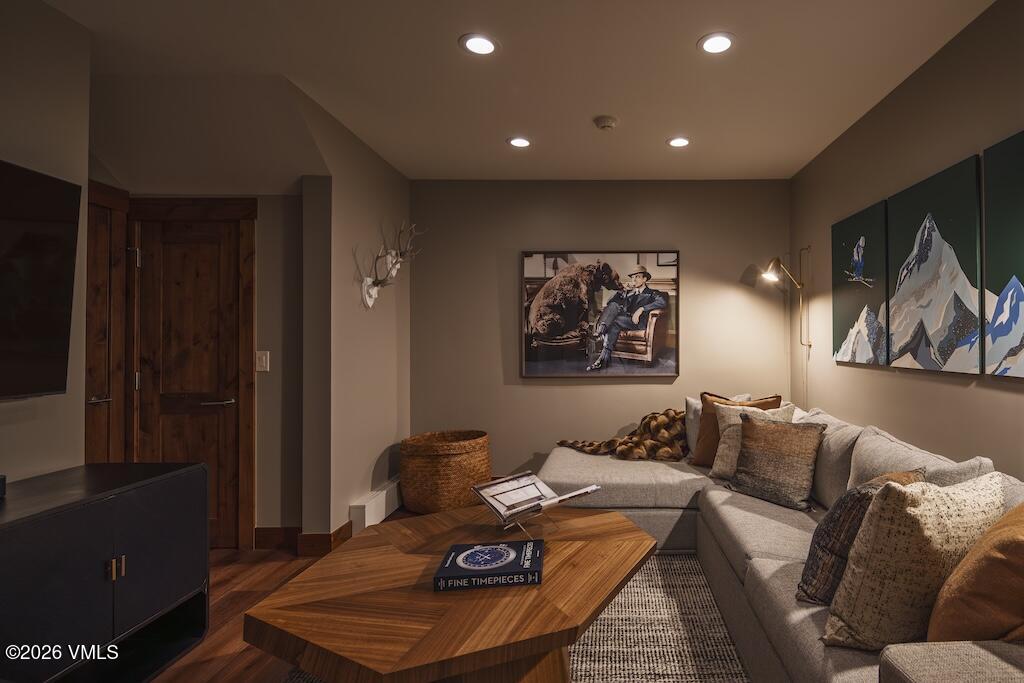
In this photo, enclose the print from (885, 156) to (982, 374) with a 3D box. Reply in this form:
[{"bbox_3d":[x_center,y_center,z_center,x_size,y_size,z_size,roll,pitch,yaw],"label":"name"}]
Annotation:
[{"bbox_3d":[2.019,-0.323,2.338,0.030,0.925,0.645,0,0,11],"label":"print"}]

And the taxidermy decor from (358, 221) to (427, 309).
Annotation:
[{"bbox_3d":[-0.847,-0.550,3.520,0.250,0.630,0.620,0,0,11],"label":"taxidermy decor"}]

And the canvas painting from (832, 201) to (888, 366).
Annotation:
[{"bbox_3d":[2.142,-0.327,2.994,0.030,0.932,0.613,0,0,11],"label":"canvas painting"}]

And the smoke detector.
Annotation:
[{"bbox_3d":[0.580,-1.344,3.000,0.145,0.047,0.145,0,0,0],"label":"smoke detector"}]

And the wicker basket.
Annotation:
[{"bbox_3d":[-0.510,1.012,3.740,0.680,0.530,0.680,0,0,0],"label":"wicker basket"}]

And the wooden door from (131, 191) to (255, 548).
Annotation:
[{"bbox_3d":[-1.939,0.195,2.953,0.757,2.137,0.100,0,0,0],"label":"wooden door"}]

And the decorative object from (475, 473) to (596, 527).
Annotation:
[{"bbox_3d":[0.095,0.730,2.150,0.500,0.195,0.240,0,0,44],"label":"decorative object"}]

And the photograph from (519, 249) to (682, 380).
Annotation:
[{"bbox_3d":[0.747,-0.228,4.083,1.326,1.072,0.045,0,0,0],"label":"photograph"}]

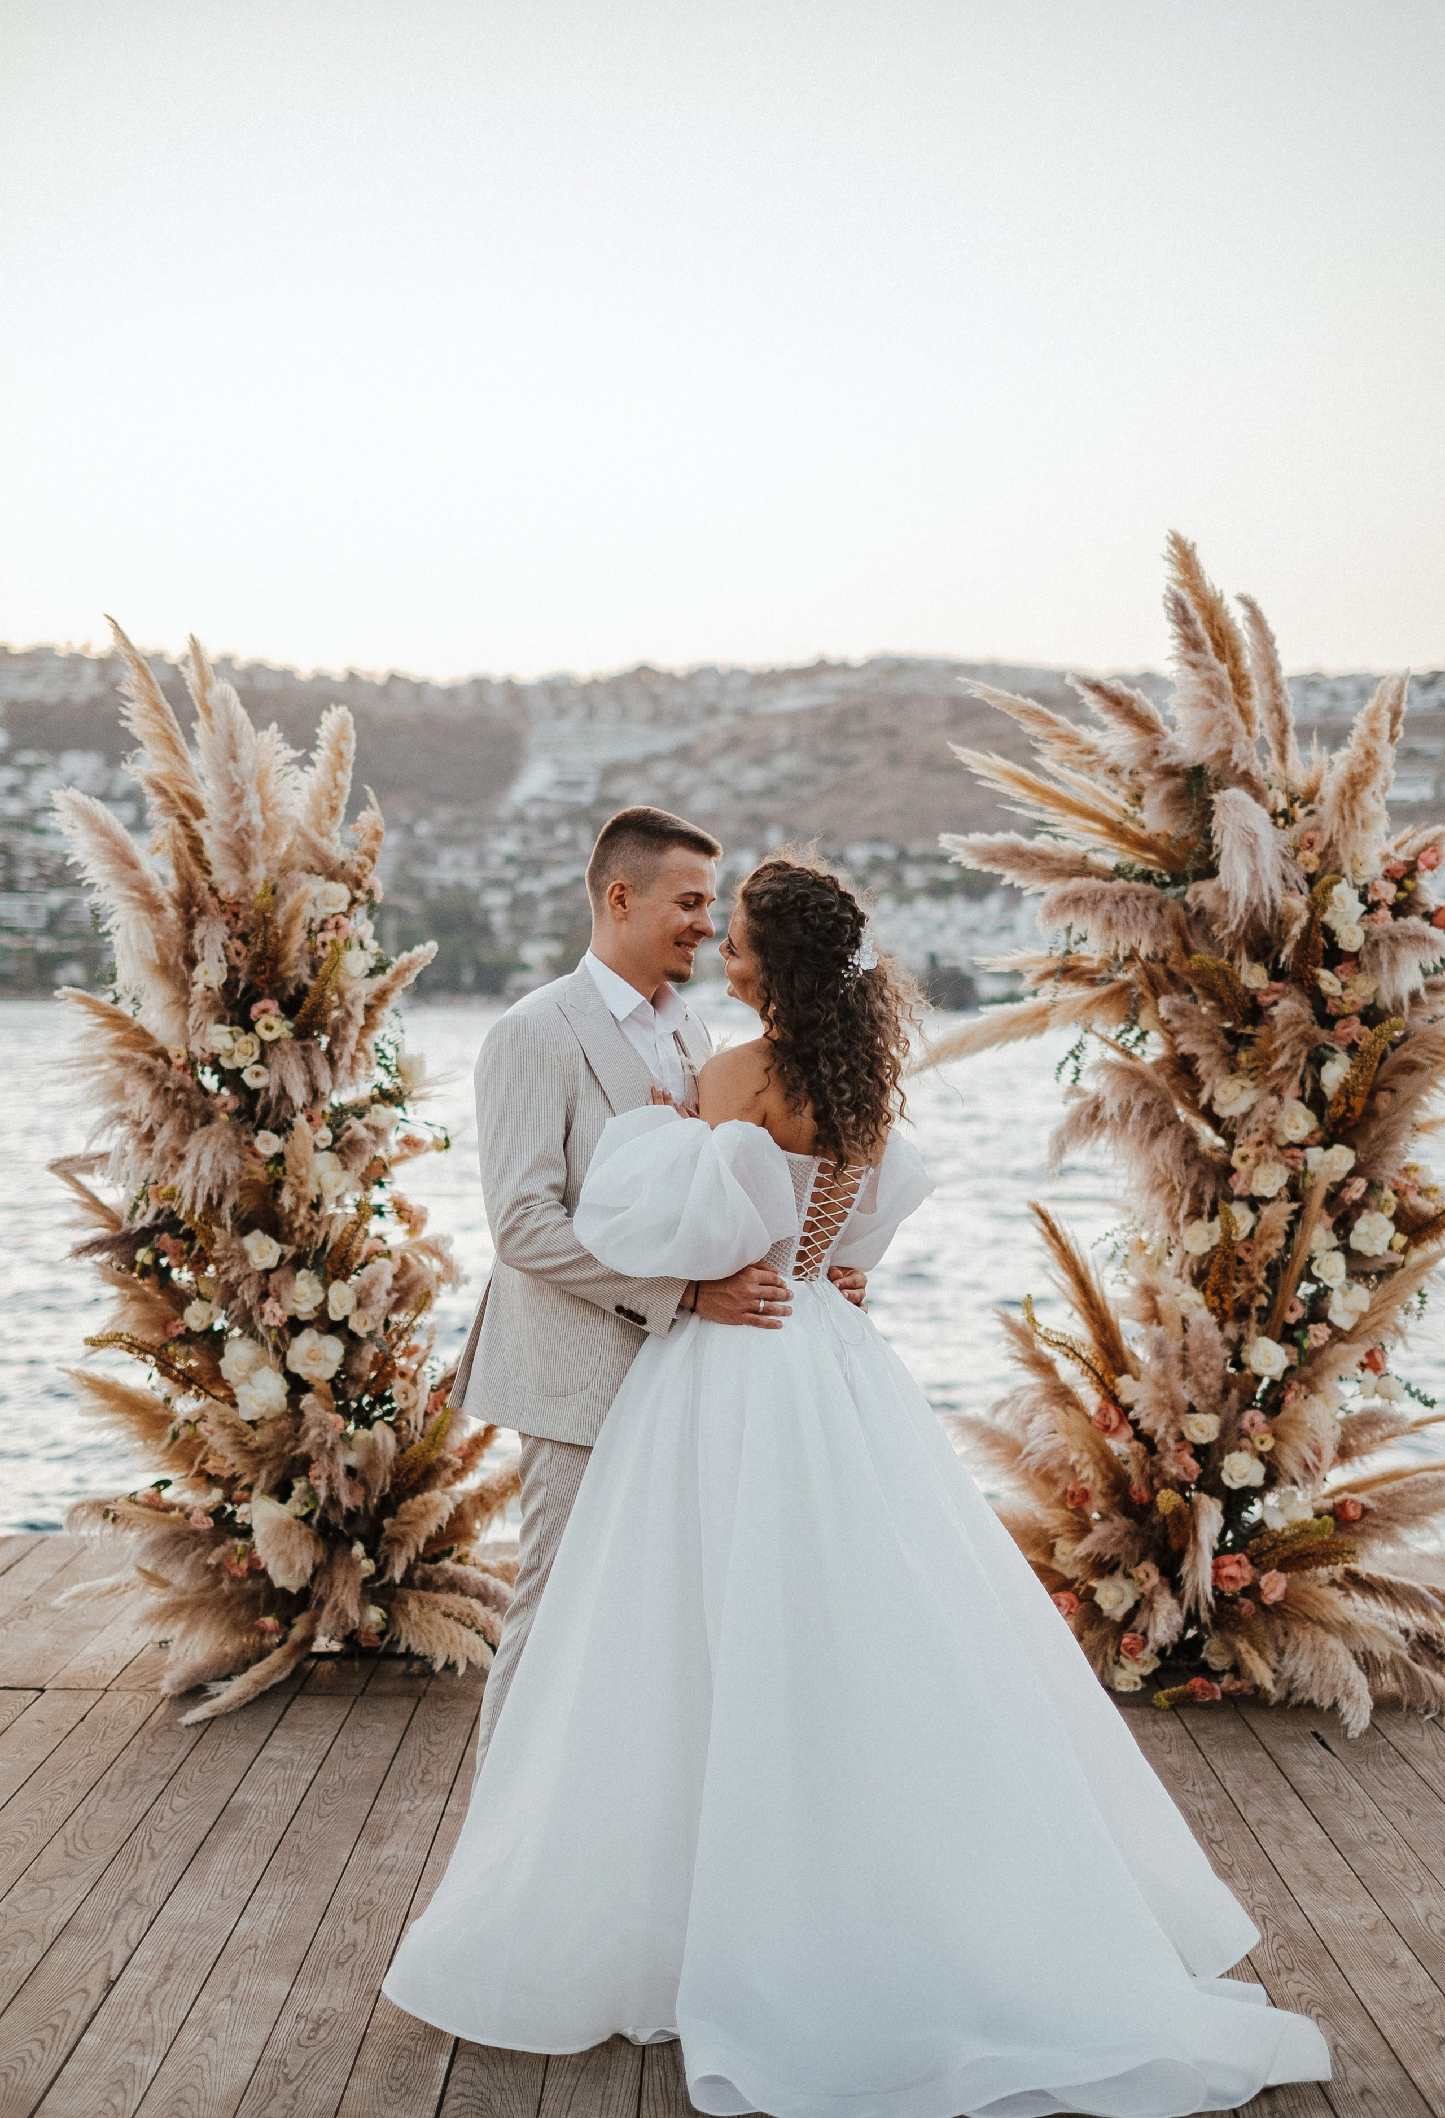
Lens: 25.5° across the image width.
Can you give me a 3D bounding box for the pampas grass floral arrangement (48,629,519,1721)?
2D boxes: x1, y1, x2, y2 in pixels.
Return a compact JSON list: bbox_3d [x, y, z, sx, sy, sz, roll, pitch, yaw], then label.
[{"bbox_3d":[-0.990,0.197,7.185,1.050,2.340,0.980,0,1,-6],"label":"pampas grass floral arrangement"}]

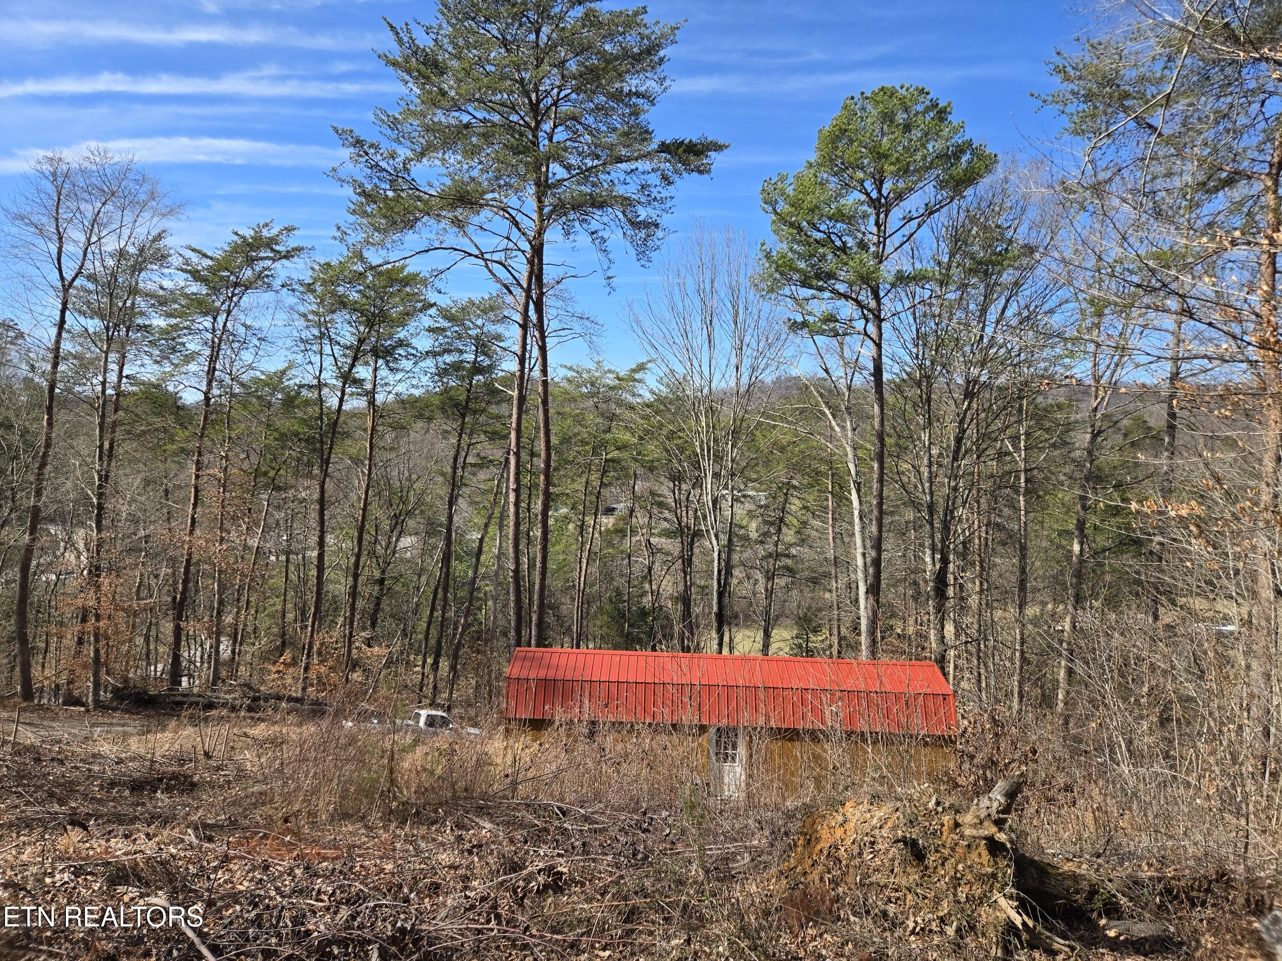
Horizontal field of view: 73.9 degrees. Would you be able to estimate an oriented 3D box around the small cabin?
[{"bbox_3d":[2.201,6.292,22.626,11.110,3.300,3.580,2,-1,1],"label":"small cabin"}]

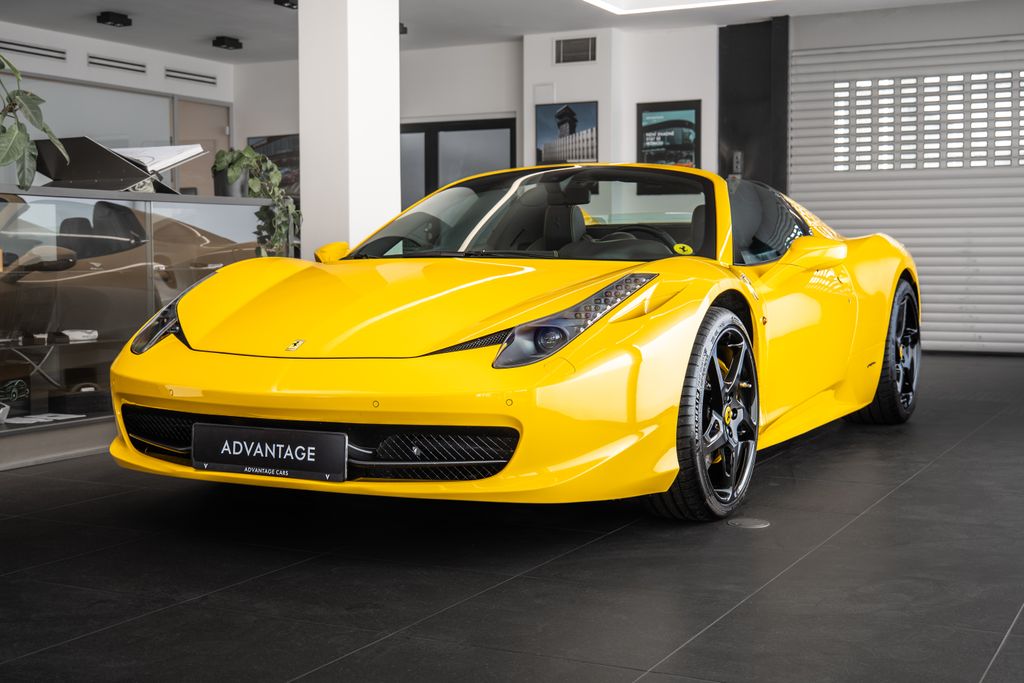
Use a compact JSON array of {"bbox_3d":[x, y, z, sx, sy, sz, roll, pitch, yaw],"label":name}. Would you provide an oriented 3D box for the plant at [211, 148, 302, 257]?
[{"bbox_3d":[-1.287,-0.681,6.408,0.400,0.580,0.380,2,5,29],"label":"plant"}]

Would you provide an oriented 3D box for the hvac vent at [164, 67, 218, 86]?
[{"bbox_3d":[-3.228,-2.669,12.944,0.030,0.100,0.730,2,5,29],"label":"hvac vent"}]

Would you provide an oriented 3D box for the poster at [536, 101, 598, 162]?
[{"bbox_3d":[0.510,-1.778,11.826,0.653,0.847,0.030,2,4,29],"label":"poster"}]

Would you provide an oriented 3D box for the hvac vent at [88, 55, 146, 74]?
[{"bbox_3d":[-3.708,-2.607,12.075,0.030,0.100,0.725,2,5,29],"label":"hvac vent"}]

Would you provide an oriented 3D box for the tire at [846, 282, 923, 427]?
[{"bbox_3d":[1.850,0.052,6.467,0.305,0.718,0.718,2,4,29],"label":"tire"}]

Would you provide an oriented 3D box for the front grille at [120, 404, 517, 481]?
[{"bbox_3d":[-0.623,0.286,3.616,1.400,0.165,0.190,2,5,29],"label":"front grille"}]

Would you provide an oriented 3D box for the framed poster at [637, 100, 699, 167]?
[{"bbox_3d":[1.435,-1.767,11.697,0.634,0.847,0.030,2,4,29],"label":"framed poster"}]

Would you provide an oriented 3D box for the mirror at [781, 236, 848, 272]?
[{"bbox_3d":[1.062,-0.318,4.516,0.210,0.130,0.150,2,4,28],"label":"mirror"}]

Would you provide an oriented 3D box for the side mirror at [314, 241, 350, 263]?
[{"bbox_3d":[-0.739,-0.373,5.458,0.220,0.110,0.150,2,5,29],"label":"side mirror"}]

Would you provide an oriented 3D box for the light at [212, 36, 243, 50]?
[{"bbox_3d":[-2.629,-2.757,11.842,0.135,0.085,0.250,2,5,29],"label":"light"}]

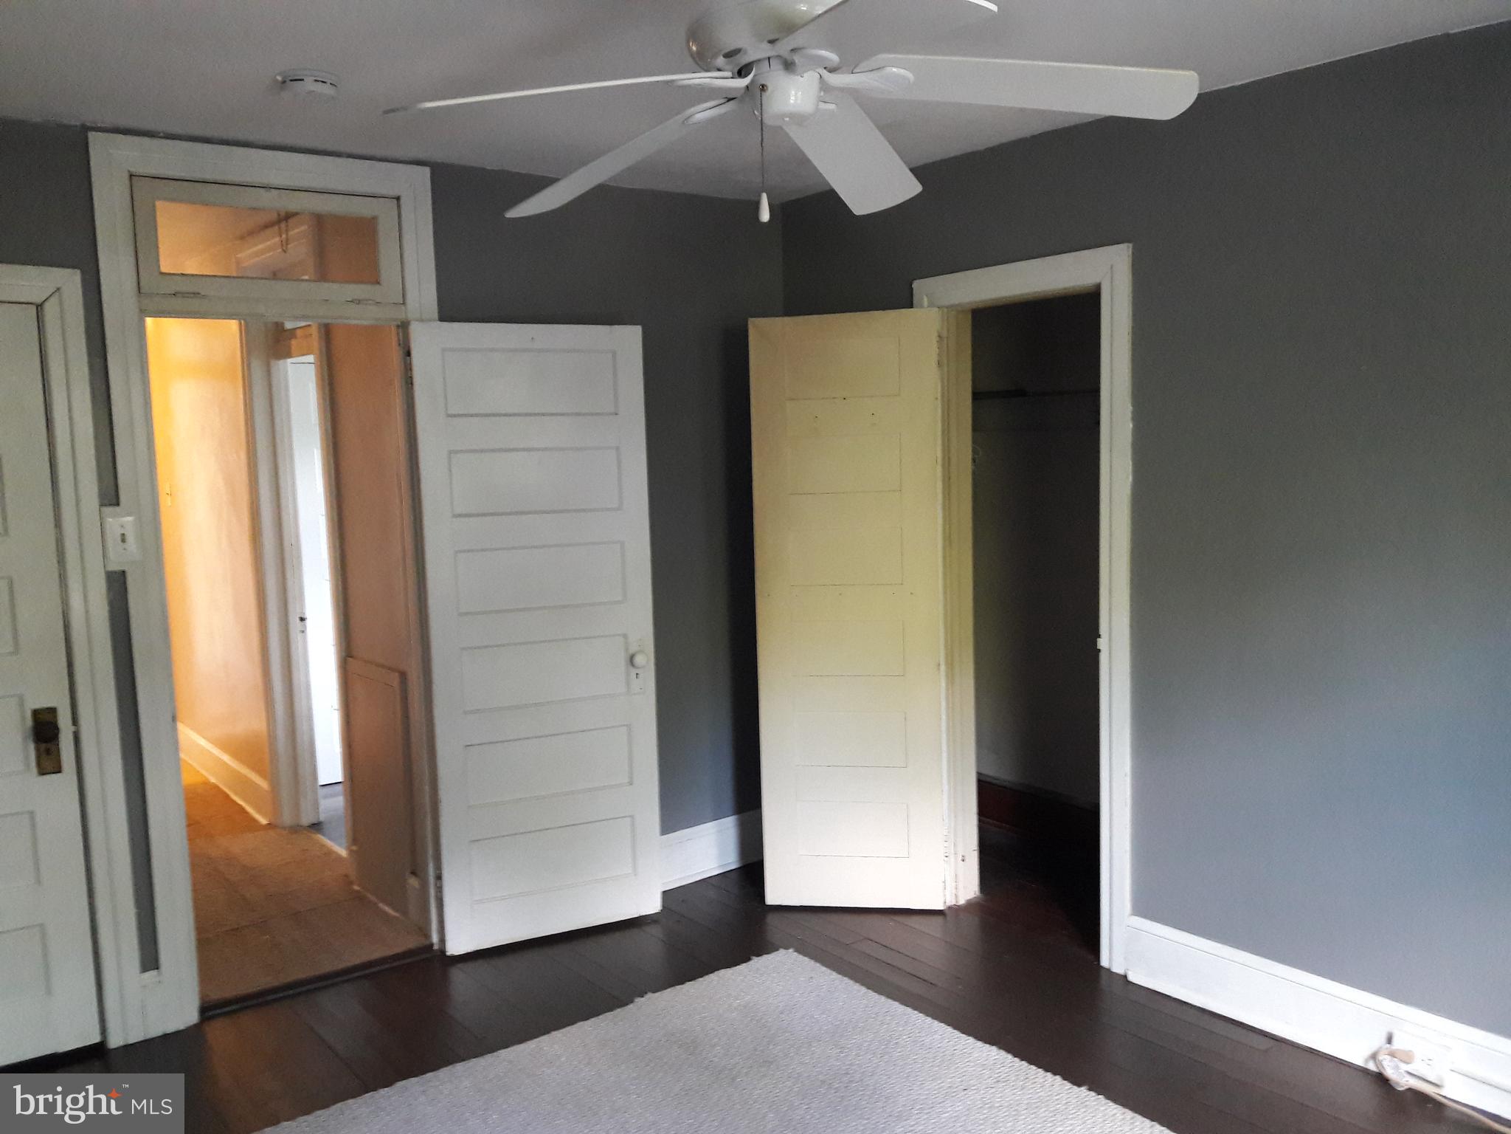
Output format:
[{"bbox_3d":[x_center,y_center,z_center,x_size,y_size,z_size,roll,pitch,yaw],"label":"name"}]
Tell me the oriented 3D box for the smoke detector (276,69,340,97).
[{"bbox_3d":[-1.005,-1.078,2.752,0.139,0.041,0.139,-2,6,0],"label":"smoke detector"}]

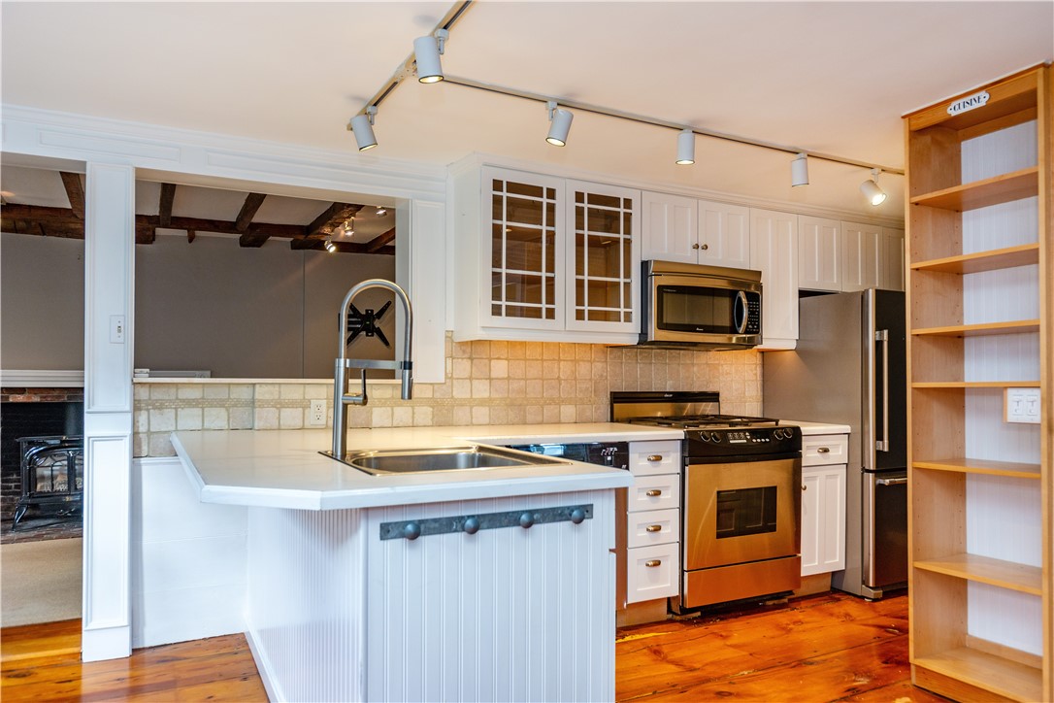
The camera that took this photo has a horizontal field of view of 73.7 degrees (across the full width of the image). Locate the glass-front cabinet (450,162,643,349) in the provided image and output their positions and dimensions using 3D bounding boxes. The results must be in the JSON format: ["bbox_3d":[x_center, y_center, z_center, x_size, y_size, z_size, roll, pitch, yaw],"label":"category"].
[{"bbox_3d":[0.120,-0.466,3.632,0.932,0.835,0.320,2,-2,-26],"label":"glass-front cabinet"}]

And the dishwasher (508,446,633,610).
[{"bbox_3d":[0.067,0.837,3.357,0.605,0.840,0.610,2,-2,-26],"label":"dishwasher"}]

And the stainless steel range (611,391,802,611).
[{"bbox_3d":[0.950,0.769,3.783,0.757,1.080,0.680,2,-2,-26],"label":"stainless steel range"}]

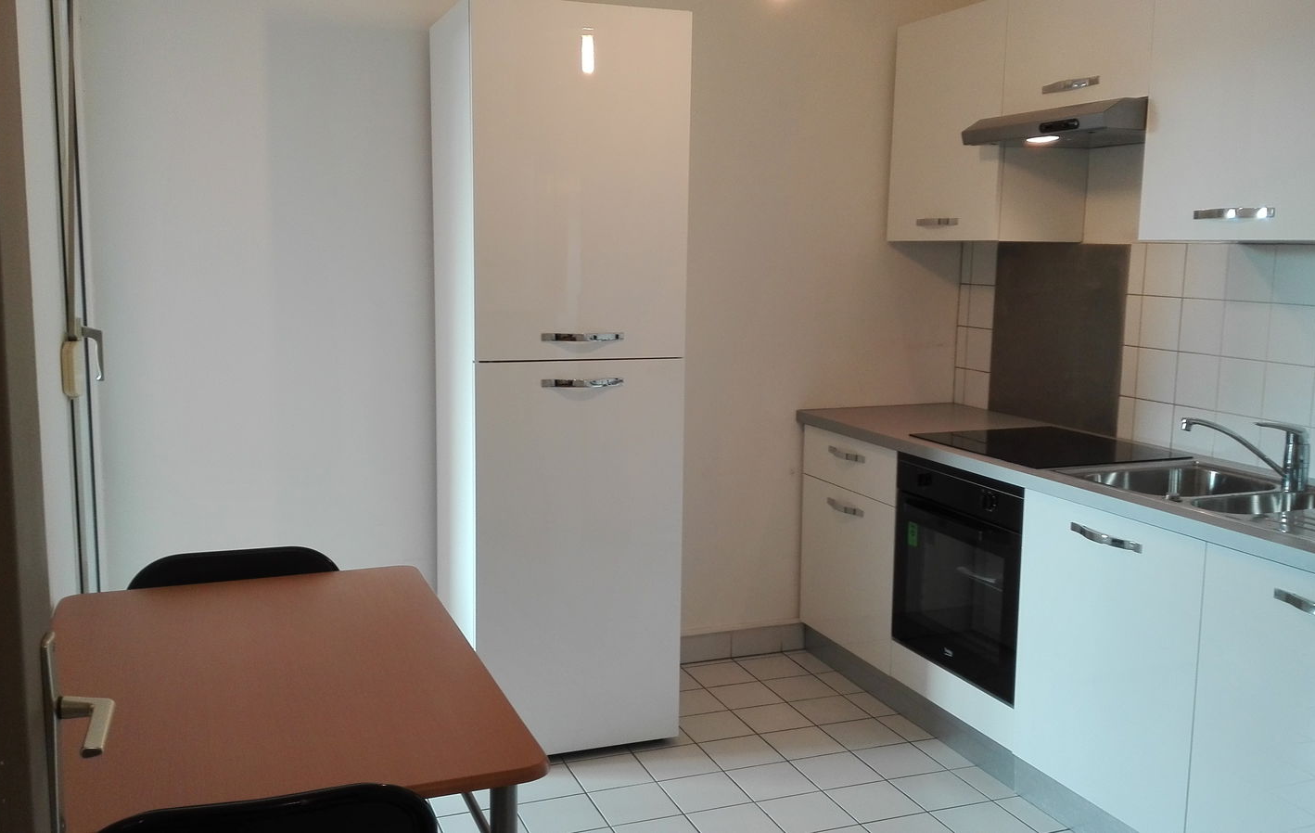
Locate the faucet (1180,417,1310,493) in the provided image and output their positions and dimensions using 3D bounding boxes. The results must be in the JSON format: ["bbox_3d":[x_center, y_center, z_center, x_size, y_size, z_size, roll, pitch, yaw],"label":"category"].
[{"bbox_3d":[1.470,0.092,2.667,0.288,0.167,0.060,3,9,15],"label":"faucet"}]

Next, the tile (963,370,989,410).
[{"bbox_3d":[1.170,-0.088,3.906,0.010,0.153,0.143,-1,9,-23],"label":"tile"}]

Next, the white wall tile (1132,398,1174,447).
[{"bbox_3d":[1.547,0.027,3.305,0.010,0.142,0.147,-2,9,-21],"label":"white wall tile"}]

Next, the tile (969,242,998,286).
[{"bbox_3d":[1.192,-0.545,3.840,0.010,0.153,0.143,-1,9,-23],"label":"tile"}]

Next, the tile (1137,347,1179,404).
[{"bbox_3d":[1.484,-0.120,3.146,0.010,0.151,0.149,-2,8,-21],"label":"tile"}]

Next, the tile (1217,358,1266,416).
[{"bbox_3d":[1.659,-0.083,3.010,0.010,0.160,0.147,-2,9,-21],"label":"tile"}]

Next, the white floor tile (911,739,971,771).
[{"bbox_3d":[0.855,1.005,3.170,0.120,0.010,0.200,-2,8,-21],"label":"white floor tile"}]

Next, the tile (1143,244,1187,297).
[{"bbox_3d":[1.491,-0.428,3.114,0.010,0.152,0.136,-3,9,-24],"label":"tile"}]

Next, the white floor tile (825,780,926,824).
[{"bbox_3d":[0.578,1.030,2.823,0.203,0.010,0.186,-1,9,-23],"label":"white floor tile"}]

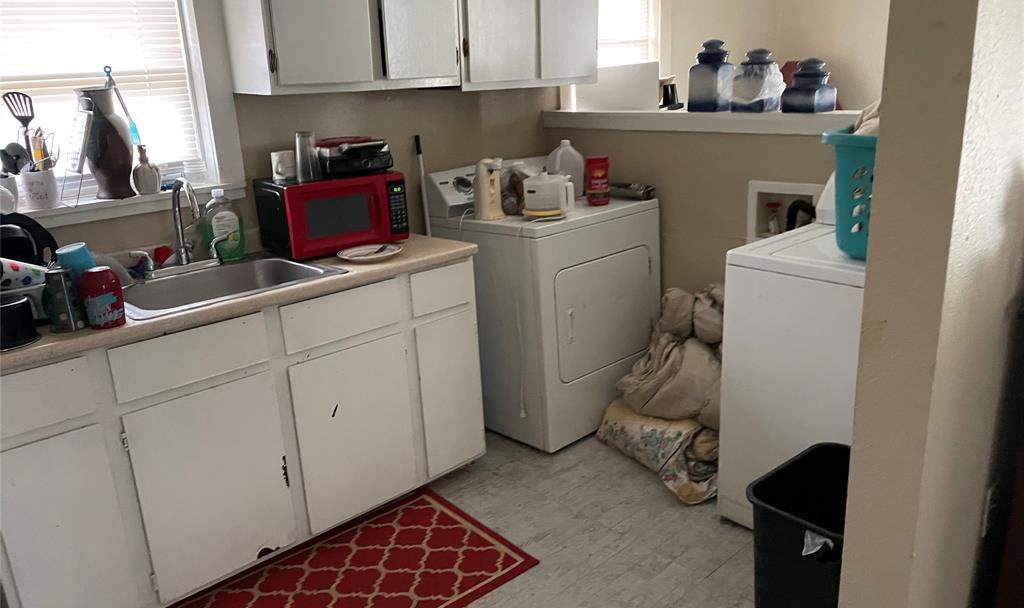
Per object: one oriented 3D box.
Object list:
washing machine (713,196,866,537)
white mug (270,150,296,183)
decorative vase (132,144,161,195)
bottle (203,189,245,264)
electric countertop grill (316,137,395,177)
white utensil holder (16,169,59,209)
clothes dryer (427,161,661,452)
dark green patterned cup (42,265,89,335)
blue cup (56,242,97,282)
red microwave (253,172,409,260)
[{"bbox_3d":[1.151,0.242,2.410,0.655,0.980,0.690,-17,22,-39],"label":"washing machine"},{"bbox_3d":[-0.801,-0.481,2.709,0.083,0.098,0.098,-6,17,-10],"label":"white mug"},{"bbox_3d":[-1.192,-0.430,2.485,0.085,0.152,0.085,-17,22,-40],"label":"decorative vase"},{"bbox_3d":[-1.018,-0.281,2.706,0.125,0.250,0.070,-12,19,-27],"label":"bottle"},{"bbox_3d":[-0.584,-0.539,2.820,0.255,0.105,0.220,-10,18,-24],"label":"electric countertop grill"},{"bbox_3d":[-1.456,-0.351,2.369,0.095,0.108,0.095,-17,22,-39],"label":"white utensil holder"},{"bbox_3d":[0.156,-0.052,3.353,0.650,1.080,0.750,13,23,43],"label":"clothes dryer"},{"bbox_3d":[-1.156,-0.012,1.993,0.083,0.160,0.083,-17,22,-39],"label":"dark green patterned cup"},{"bbox_3d":[-1.220,-0.104,2.165,0.080,0.110,0.080,-28,25,-36],"label":"blue cup"},{"bbox_3d":[-0.656,-0.338,2.820,0.448,0.258,0.315,-15,21,-35],"label":"red microwave"}]

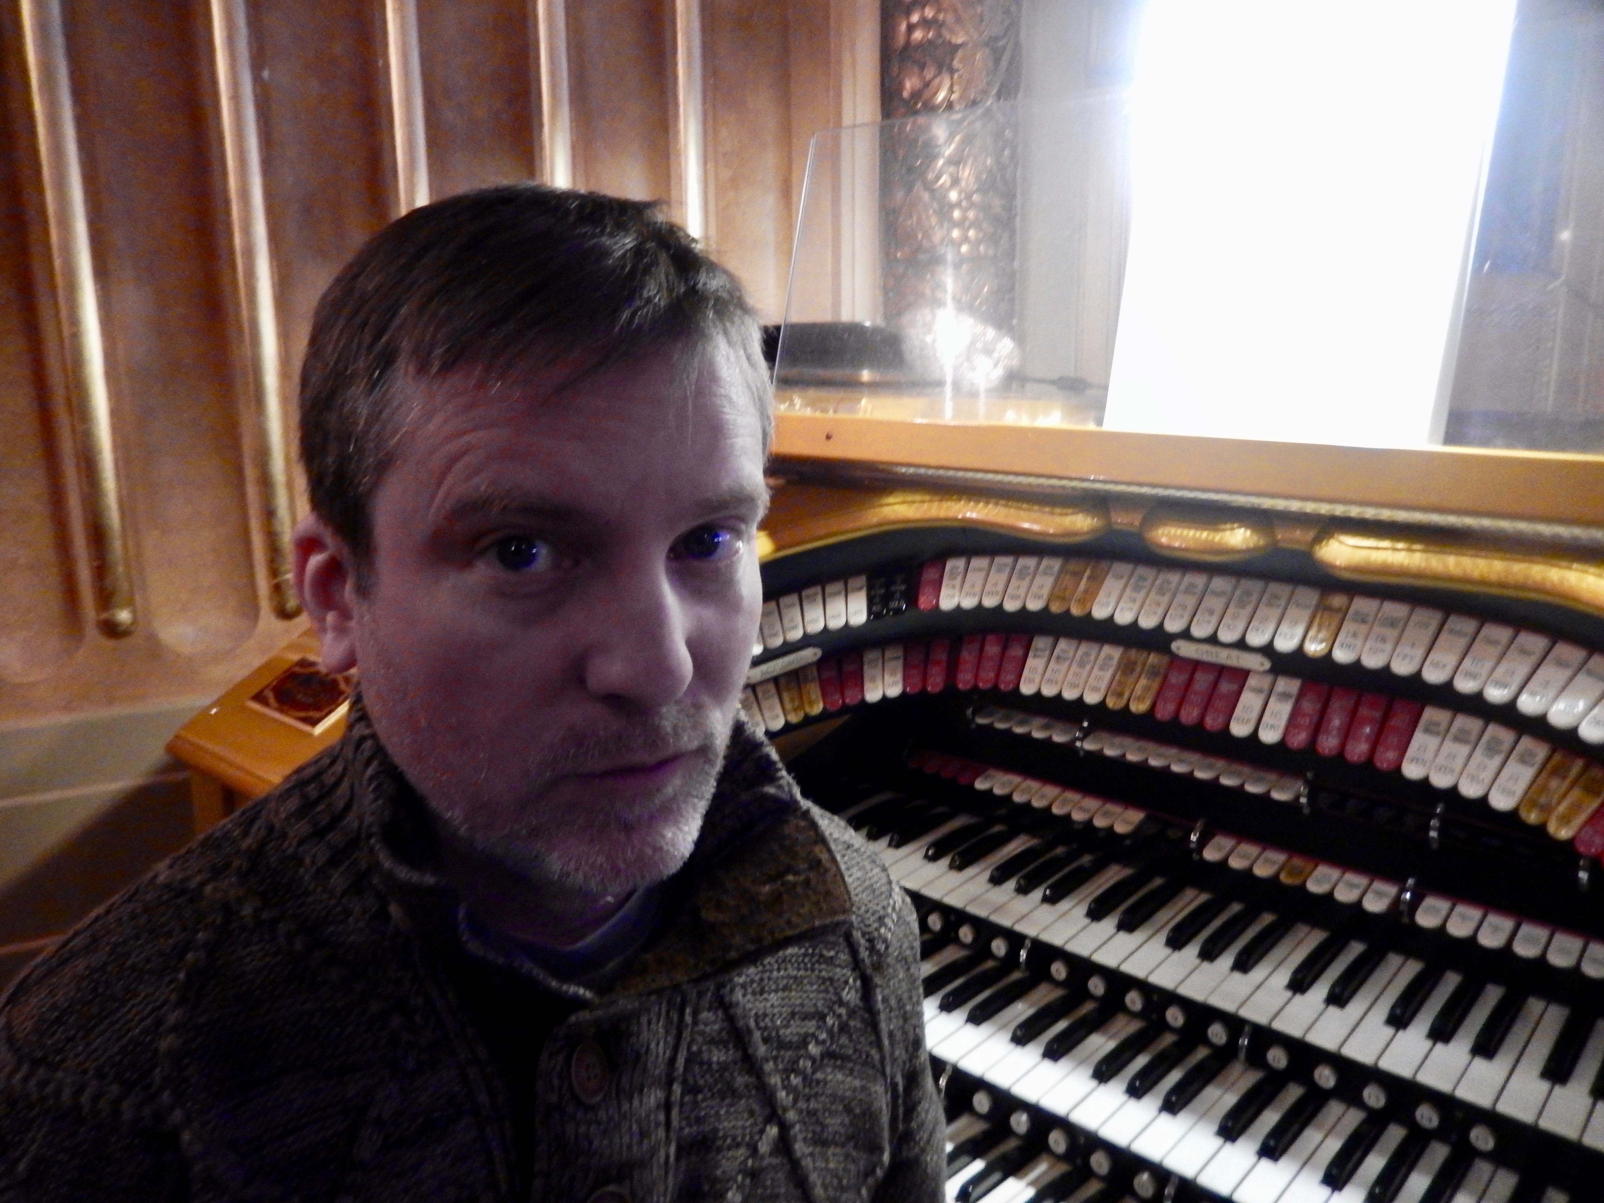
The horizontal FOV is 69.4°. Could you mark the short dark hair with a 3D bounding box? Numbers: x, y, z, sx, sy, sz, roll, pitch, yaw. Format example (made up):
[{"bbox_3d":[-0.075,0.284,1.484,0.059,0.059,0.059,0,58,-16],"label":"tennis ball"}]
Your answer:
[{"bbox_3d":[-0.108,-0.077,0.465,0.175,0.170,0.195,-4,8,-29],"label":"short dark hair"}]

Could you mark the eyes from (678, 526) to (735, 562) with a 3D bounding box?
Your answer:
[{"bbox_3d":[-0.034,-0.020,0.405,0.023,0.013,0.013,-4,8,-29],"label":"eyes"}]

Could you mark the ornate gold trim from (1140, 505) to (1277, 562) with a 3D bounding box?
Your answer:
[{"bbox_3d":[0.329,-0.055,0.938,0.108,0.037,0.030,10,16,40],"label":"ornate gold trim"}]

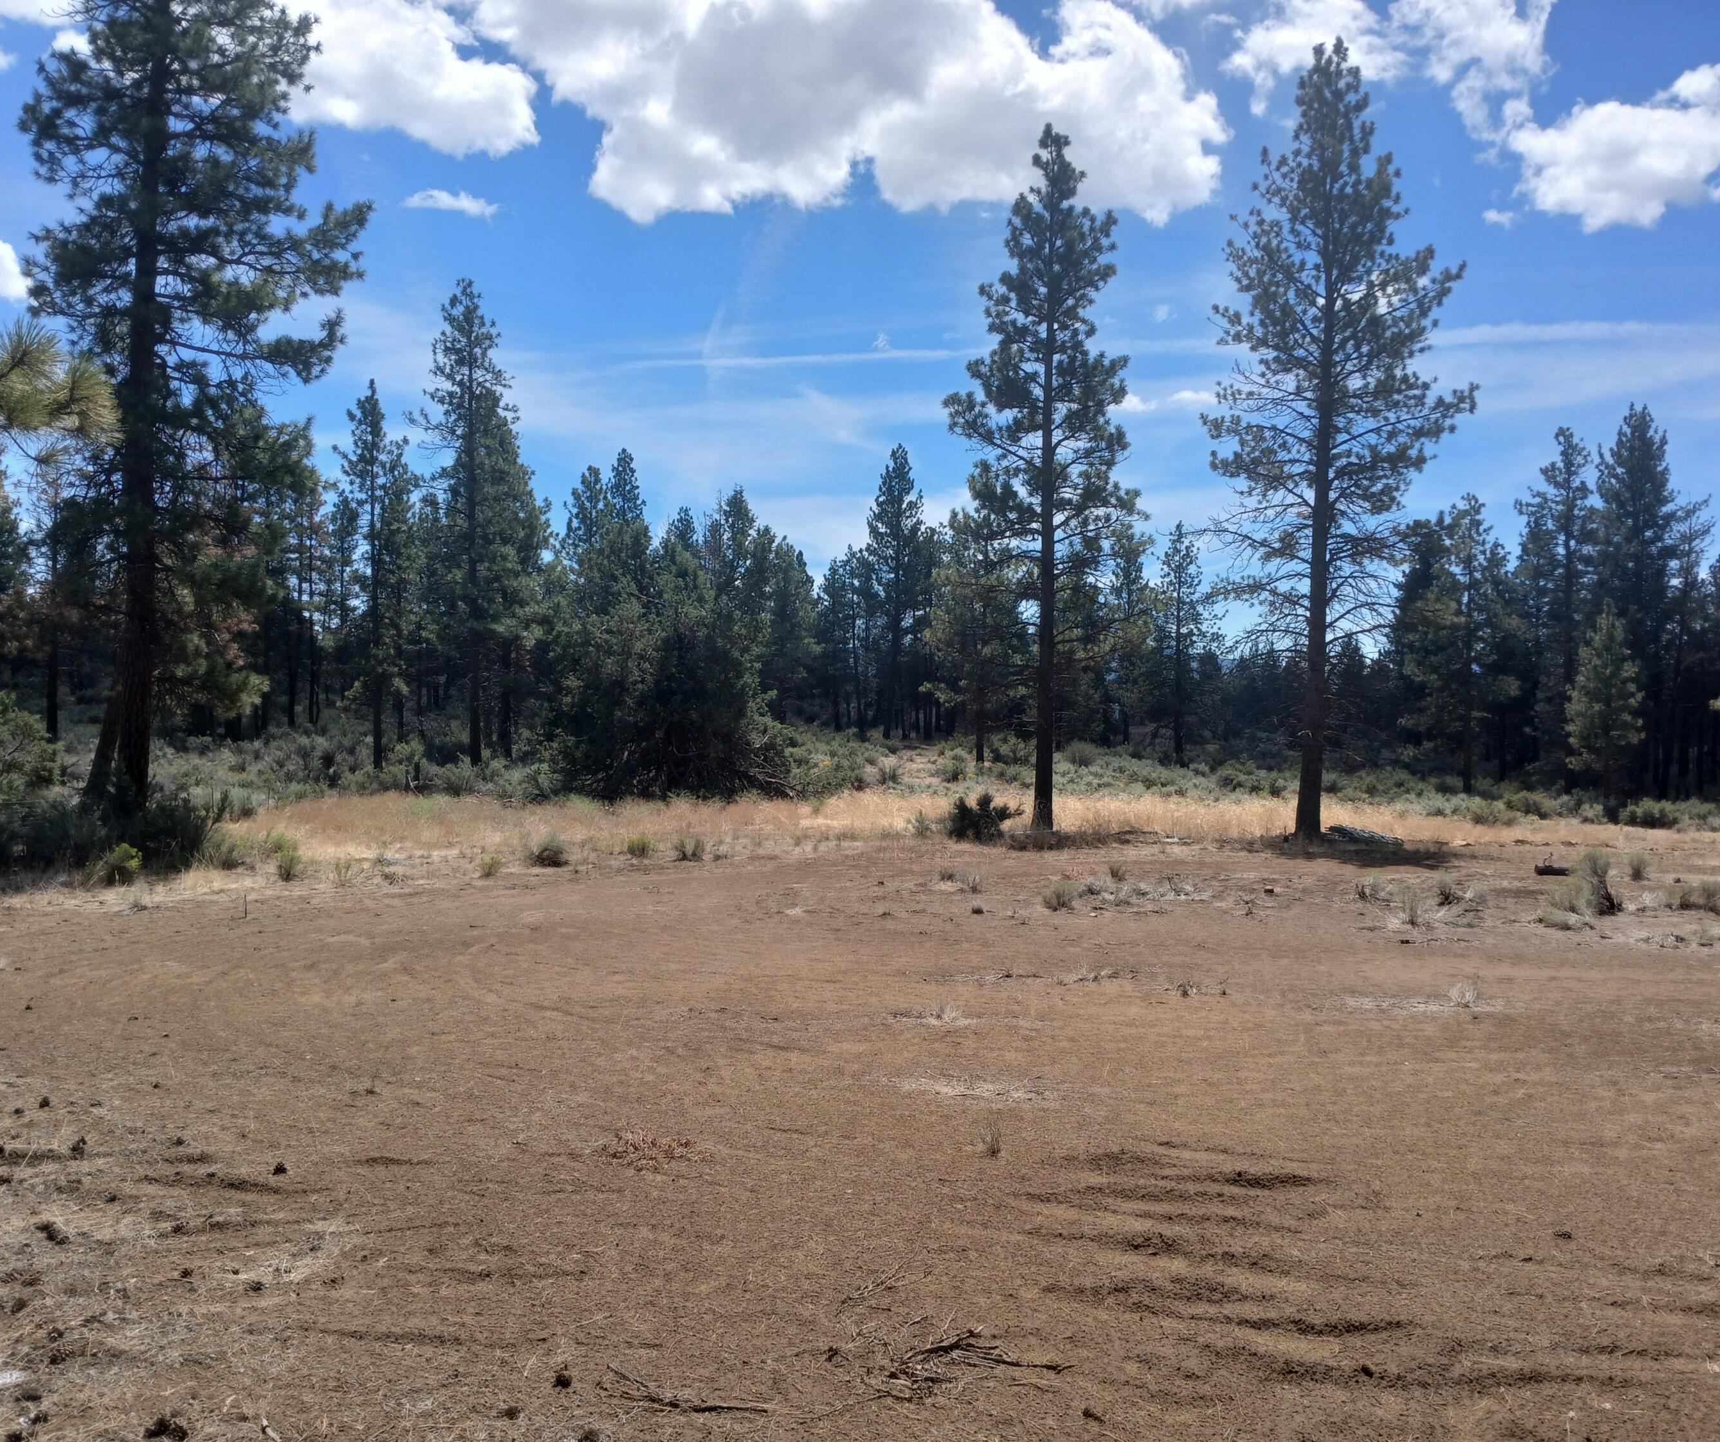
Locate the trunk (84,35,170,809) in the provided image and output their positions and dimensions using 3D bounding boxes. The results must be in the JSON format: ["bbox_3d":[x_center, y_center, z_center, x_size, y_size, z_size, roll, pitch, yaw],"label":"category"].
[{"bbox_3d":[-12.182,-4.905,24.000,1.100,13.100,0.750,1,0,0],"label":"trunk"}]

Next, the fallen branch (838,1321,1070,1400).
[{"bbox_3d":[0.235,1.560,3.550,0.560,0.080,0.340,1,0,0],"label":"fallen branch"}]

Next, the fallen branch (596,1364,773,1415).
[{"bbox_3d":[-0.415,1.575,3.420,0.430,0.045,0.140,1,0,26],"label":"fallen branch"}]

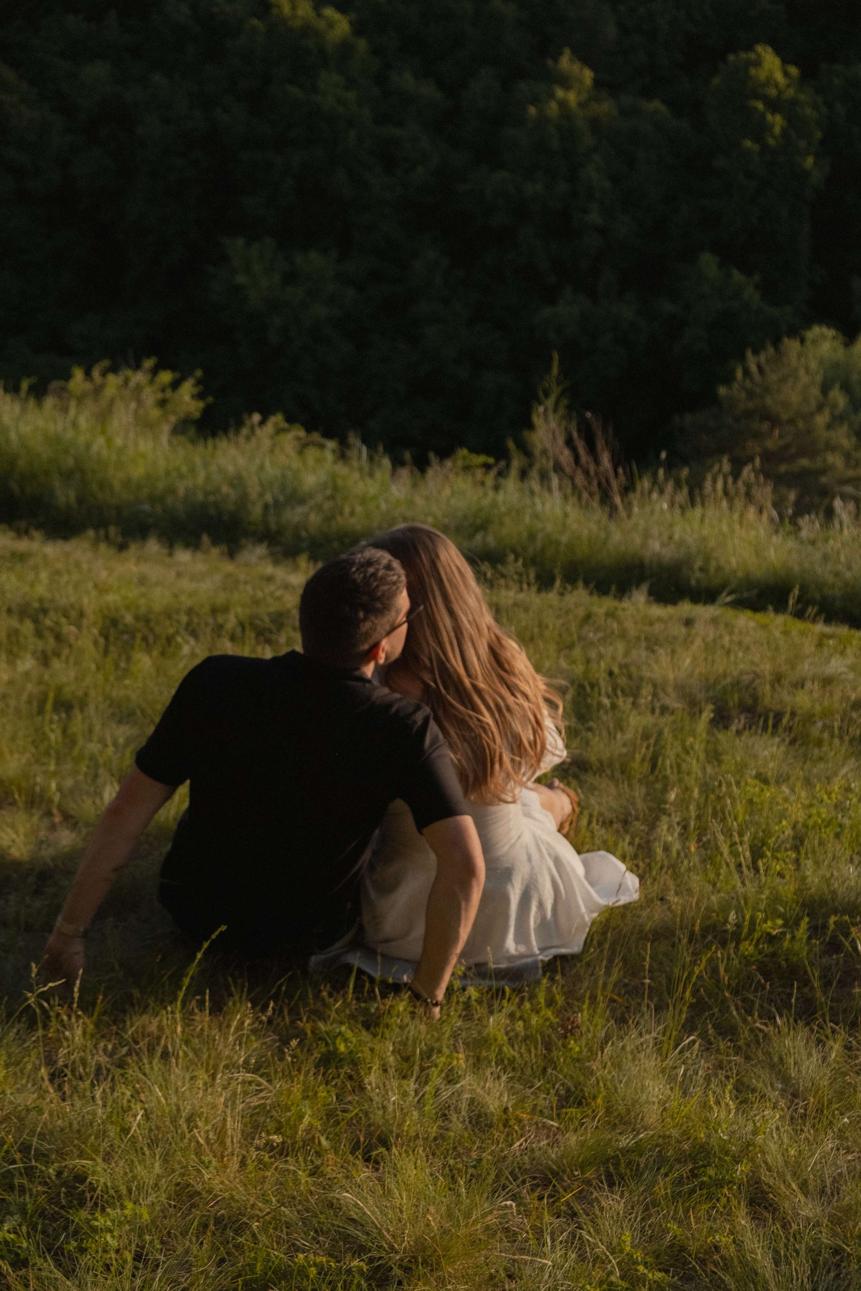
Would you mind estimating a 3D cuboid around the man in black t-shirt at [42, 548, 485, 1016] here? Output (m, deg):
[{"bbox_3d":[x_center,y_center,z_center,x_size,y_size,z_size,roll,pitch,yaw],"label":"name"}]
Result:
[{"bbox_3d":[-0.260,0.187,3.849,0.800,0.820,1.100,1,11,6],"label":"man in black t-shirt"}]

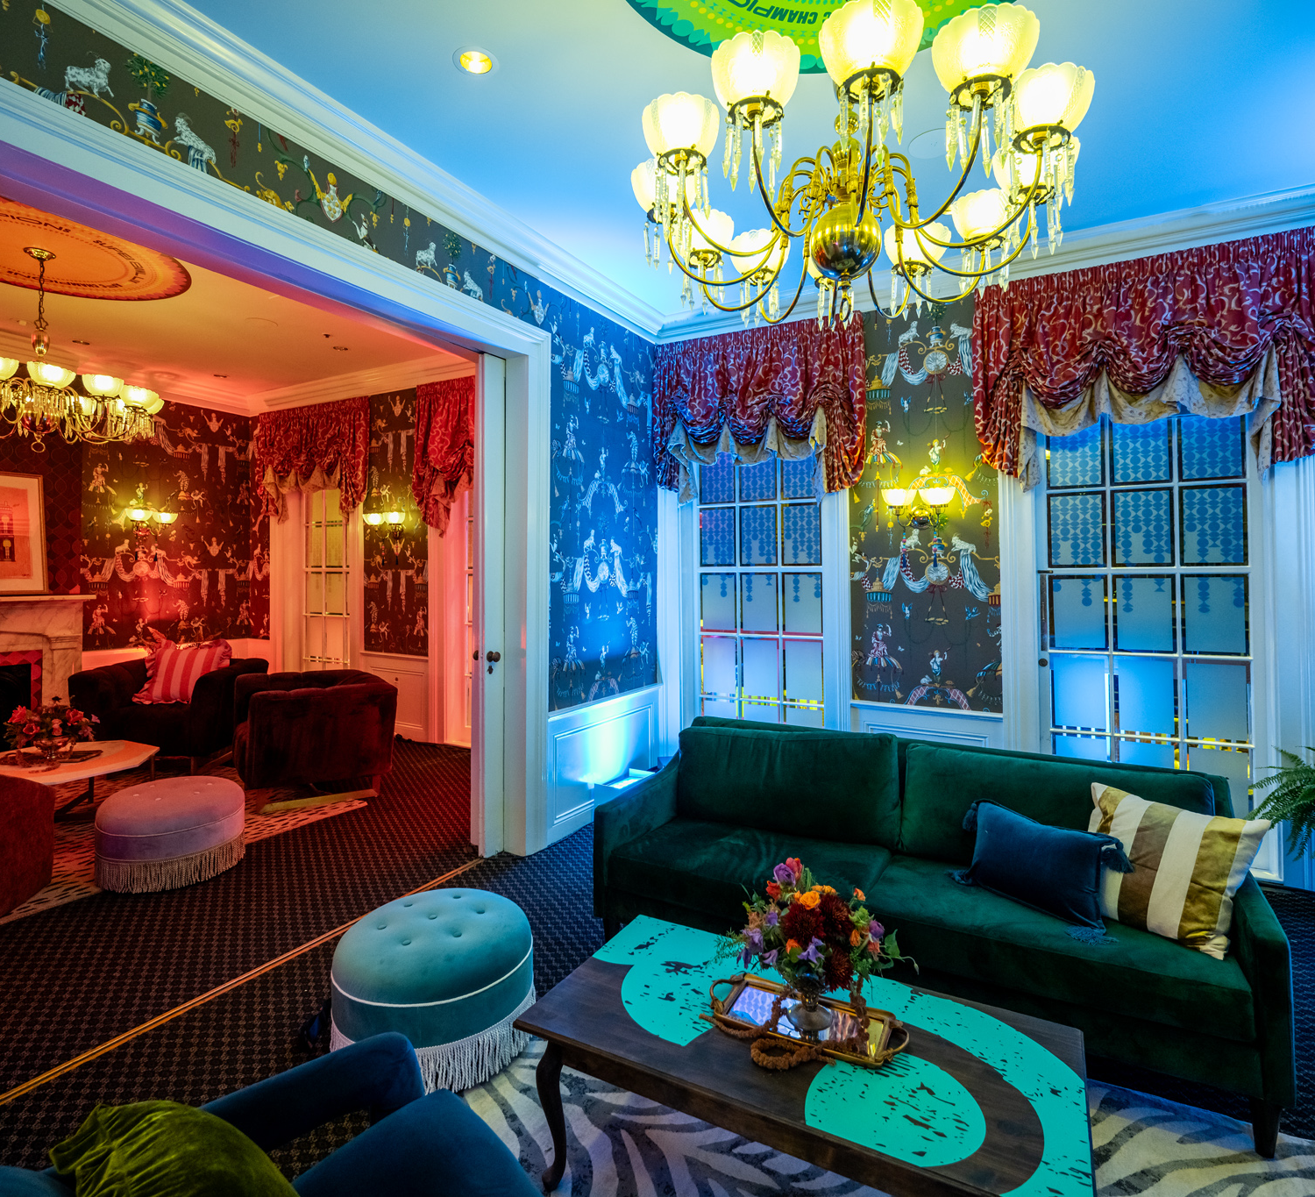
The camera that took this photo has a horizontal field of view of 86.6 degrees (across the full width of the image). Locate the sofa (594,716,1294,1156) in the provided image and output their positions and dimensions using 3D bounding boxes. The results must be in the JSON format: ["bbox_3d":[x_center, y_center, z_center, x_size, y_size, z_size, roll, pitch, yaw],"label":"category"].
[{"bbox_3d":[0.902,1.032,2.683,2.128,0.780,0.904,1,2,30],"label":"sofa"}]

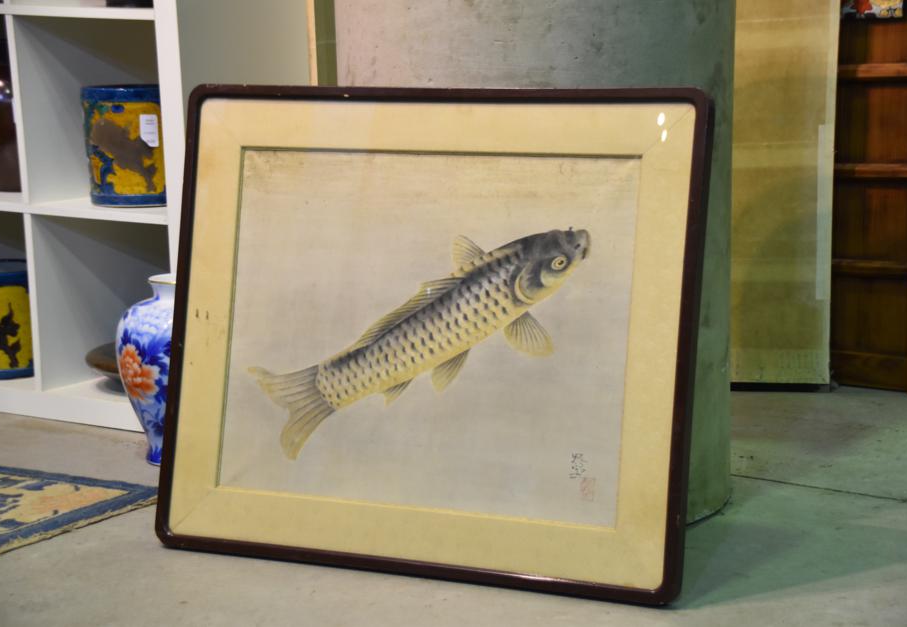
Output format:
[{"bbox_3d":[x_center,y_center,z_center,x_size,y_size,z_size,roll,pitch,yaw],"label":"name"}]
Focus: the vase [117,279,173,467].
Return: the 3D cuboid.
[{"bbox_3d":[-0.477,0.092,3.505,0.198,0.313,0.198,-1,12,0],"label":"vase"}]

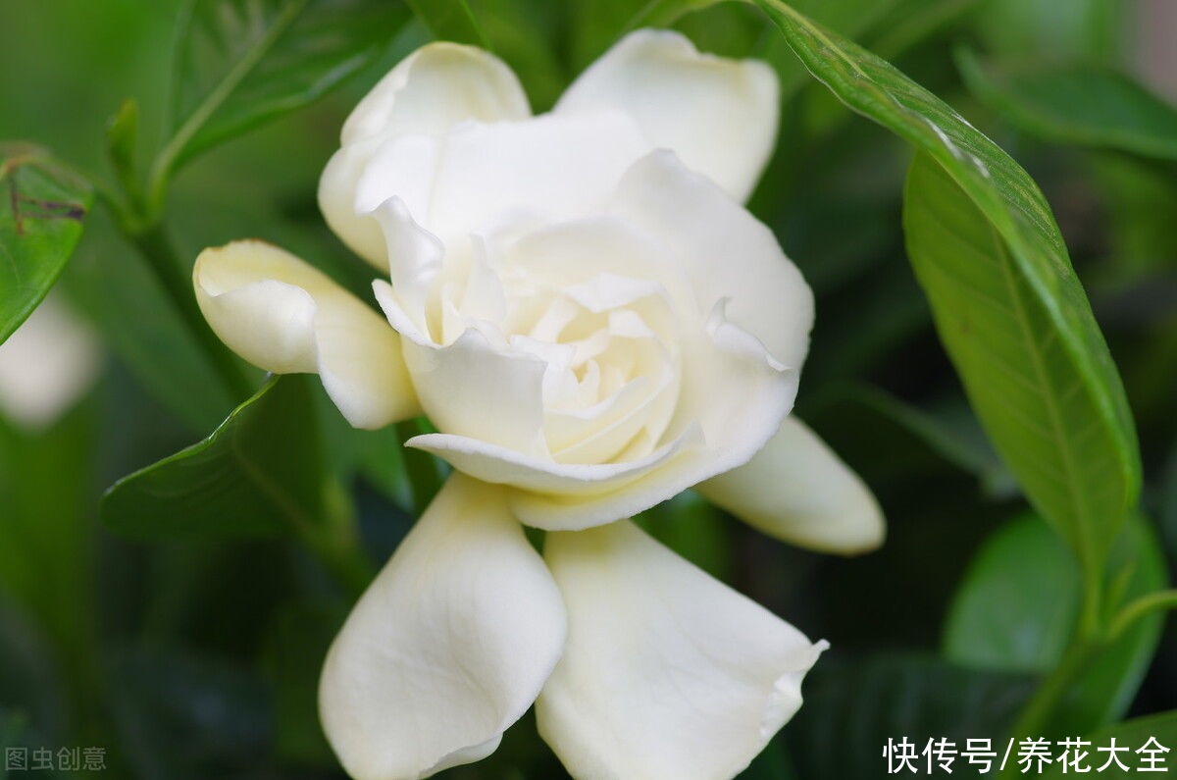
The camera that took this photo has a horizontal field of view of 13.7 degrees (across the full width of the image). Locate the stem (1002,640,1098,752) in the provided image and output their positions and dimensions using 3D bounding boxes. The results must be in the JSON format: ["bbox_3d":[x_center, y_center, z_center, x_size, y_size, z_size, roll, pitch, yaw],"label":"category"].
[{"bbox_3d":[0.054,0.036,0.575,0.004,0.015,0.004,30,6,3],"label":"stem"}]

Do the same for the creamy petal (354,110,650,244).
[{"bbox_3d":[-0.010,-0.024,0.555,0.033,0.016,0.010,3,-15,1],"label":"creamy petal"}]

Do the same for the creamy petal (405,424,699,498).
[{"bbox_3d":[-0.004,0.008,0.547,0.033,0.008,0.012,-1,12,-3],"label":"creamy petal"}]

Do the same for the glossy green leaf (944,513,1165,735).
[{"bbox_3d":[0.057,0.029,0.600,0.026,0.027,0.009,6,-12,7],"label":"glossy green leaf"}]

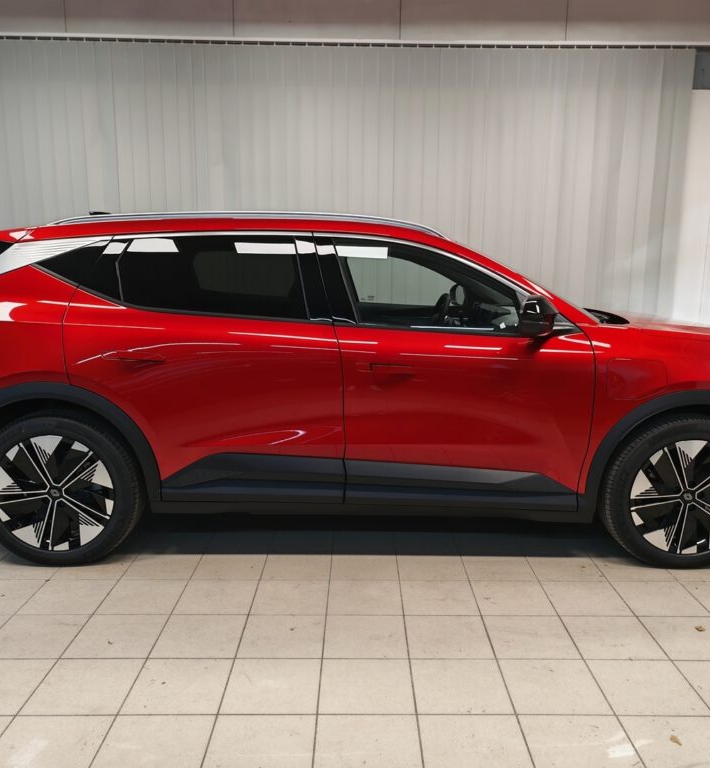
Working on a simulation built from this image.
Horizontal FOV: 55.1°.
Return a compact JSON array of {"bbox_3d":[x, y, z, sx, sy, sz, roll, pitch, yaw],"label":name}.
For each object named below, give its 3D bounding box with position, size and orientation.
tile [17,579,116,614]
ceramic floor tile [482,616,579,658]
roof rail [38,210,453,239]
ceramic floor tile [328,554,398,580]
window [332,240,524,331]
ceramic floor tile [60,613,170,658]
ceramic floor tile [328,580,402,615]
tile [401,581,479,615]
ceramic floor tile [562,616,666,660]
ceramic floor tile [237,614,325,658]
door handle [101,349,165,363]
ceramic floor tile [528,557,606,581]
[{"bbox_3d":[-1.154,0.867,2.752,0.296,0.012,0.296,0,10,0],"label":"tile"},{"bbox_3d":[0.638,0.925,2.478,0.297,0.010,0.297,0,10,0],"label":"ceramic floor tile"},{"bbox_3d":[-0.490,-0.726,3.092,1.824,0.111,0.060,0,9,0],"label":"roof rail"},{"bbox_3d":[0.038,0.819,3.043,0.295,0.010,0.294,0,10,0],"label":"ceramic floor tile"},{"bbox_3d":[0.318,-0.438,2.997,0.810,0.440,0.040,0,-17,0],"label":"window"},{"bbox_3d":[-0.862,0.921,2.477,0.297,0.010,0.297,0,10,0],"label":"ceramic floor tile"},{"bbox_3d":[0.038,0.874,2.770,0.297,0.010,0.297,0,10,0],"label":"ceramic floor tile"},{"bbox_3d":[0.336,0.871,2.754,0.296,0.012,0.296,0,10,0],"label":"tile"},{"bbox_3d":[0.932,0.922,2.464,0.296,0.012,0.296,0,10,0],"label":"ceramic floor tile"},{"bbox_3d":[-0.263,0.926,2.484,0.298,0.010,0.294,0,10,0],"label":"ceramic floor tile"},{"bbox_3d":[-0.942,-0.121,2.893,0.260,0.055,0.035,0,10,0],"label":"door handle"},{"bbox_3d":[0.938,0.827,3.063,0.297,0.010,0.297,0,10,0],"label":"ceramic floor tile"}]

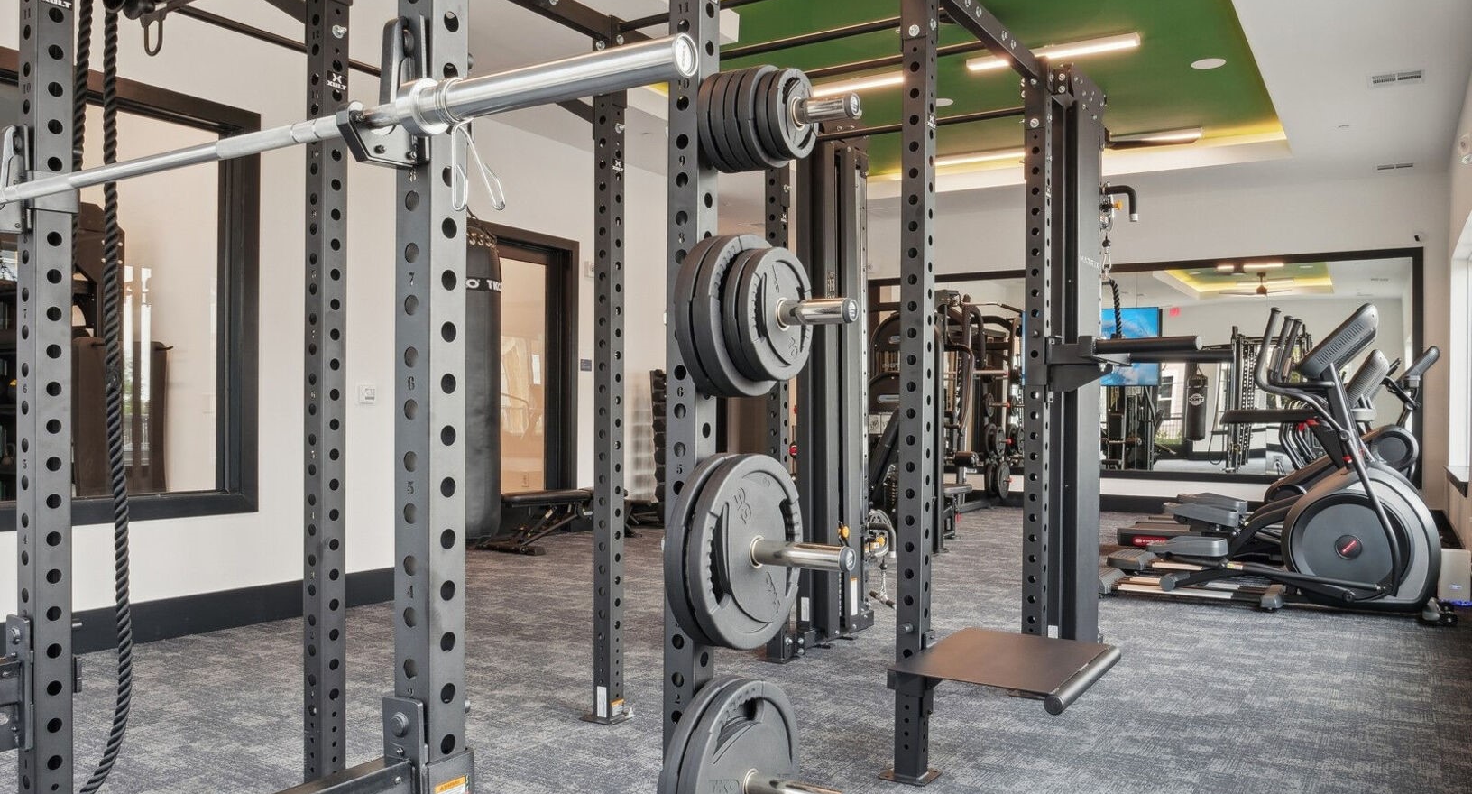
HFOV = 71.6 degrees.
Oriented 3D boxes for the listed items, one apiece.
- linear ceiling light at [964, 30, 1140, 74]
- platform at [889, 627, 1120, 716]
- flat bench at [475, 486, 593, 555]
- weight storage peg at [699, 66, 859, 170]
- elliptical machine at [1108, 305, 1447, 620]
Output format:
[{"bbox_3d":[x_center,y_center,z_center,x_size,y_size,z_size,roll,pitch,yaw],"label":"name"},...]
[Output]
[{"bbox_3d":[2.300,-2.520,7.460,1.220,0.075,0.110,0,0,33],"label":"linear ceiling light"},{"bbox_3d":[0.794,0.850,2.965,0.540,0.200,0.620,0,0,33],"label":"platform"},{"bbox_3d":[-1.435,0.955,8.190,0.680,0.440,1.420,0,0,33],"label":"flat bench"},{"bbox_3d":[0.080,-0.562,2.062,0.340,0.215,0.215,0,0,33],"label":"weight storage peg"},{"bbox_3d":[3.120,0.337,6.030,1.820,1.715,0.740,0,0,33],"label":"elliptical machine"}]

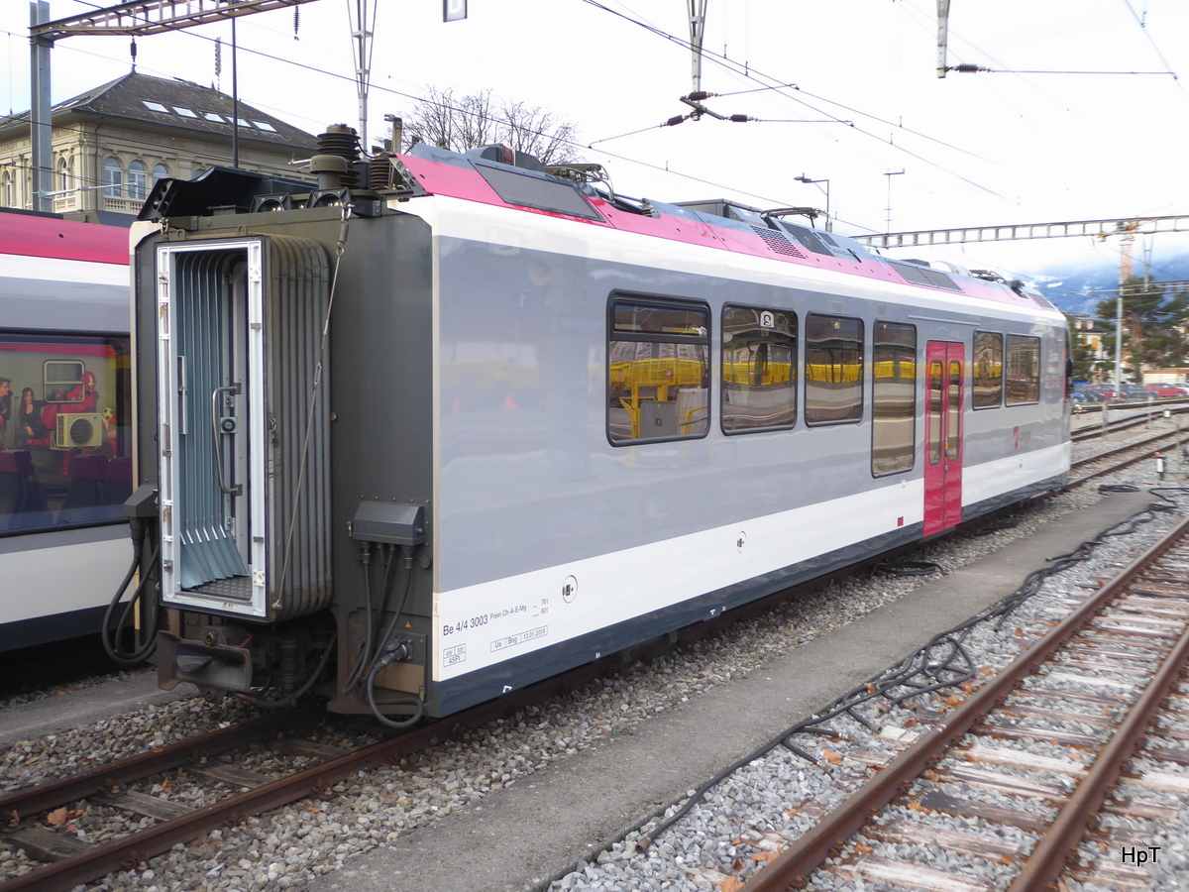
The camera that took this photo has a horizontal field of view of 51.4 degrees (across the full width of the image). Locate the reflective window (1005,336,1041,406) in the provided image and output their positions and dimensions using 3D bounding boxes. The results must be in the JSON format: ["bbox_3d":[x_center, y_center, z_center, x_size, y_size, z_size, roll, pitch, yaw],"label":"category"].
[{"bbox_3d":[6.645,-1.163,19.171,0.060,1.062,2.280,2,4,32],"label":"reflective window"}]

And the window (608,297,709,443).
[{"bbox_3d":[0.502,-0.568,9.271,0.060,1.037,1.601,2,4,32],"label":"window"}]

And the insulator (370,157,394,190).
[{"bbox_3d":[-1.306,-1.667,7.565,0.145,0.206,0.145,0,4,0],"label":"insulator"}]

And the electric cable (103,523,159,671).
[{"bbox_3d":[-2.999,0.987,8.158,0.260,0.940,0.330,2,4,32],"label":"electric cable"}]

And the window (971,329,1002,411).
[{"bbox_3d":[5.512,-1.052,17.345,0.060,1.053,1.586,2,4,32],"label":"window"}]

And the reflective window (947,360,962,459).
[{"bbox_3d":[4.650,-0.465,15.990,0.060,1.279,0.506,2,4,32],"label":"reflective window"}]

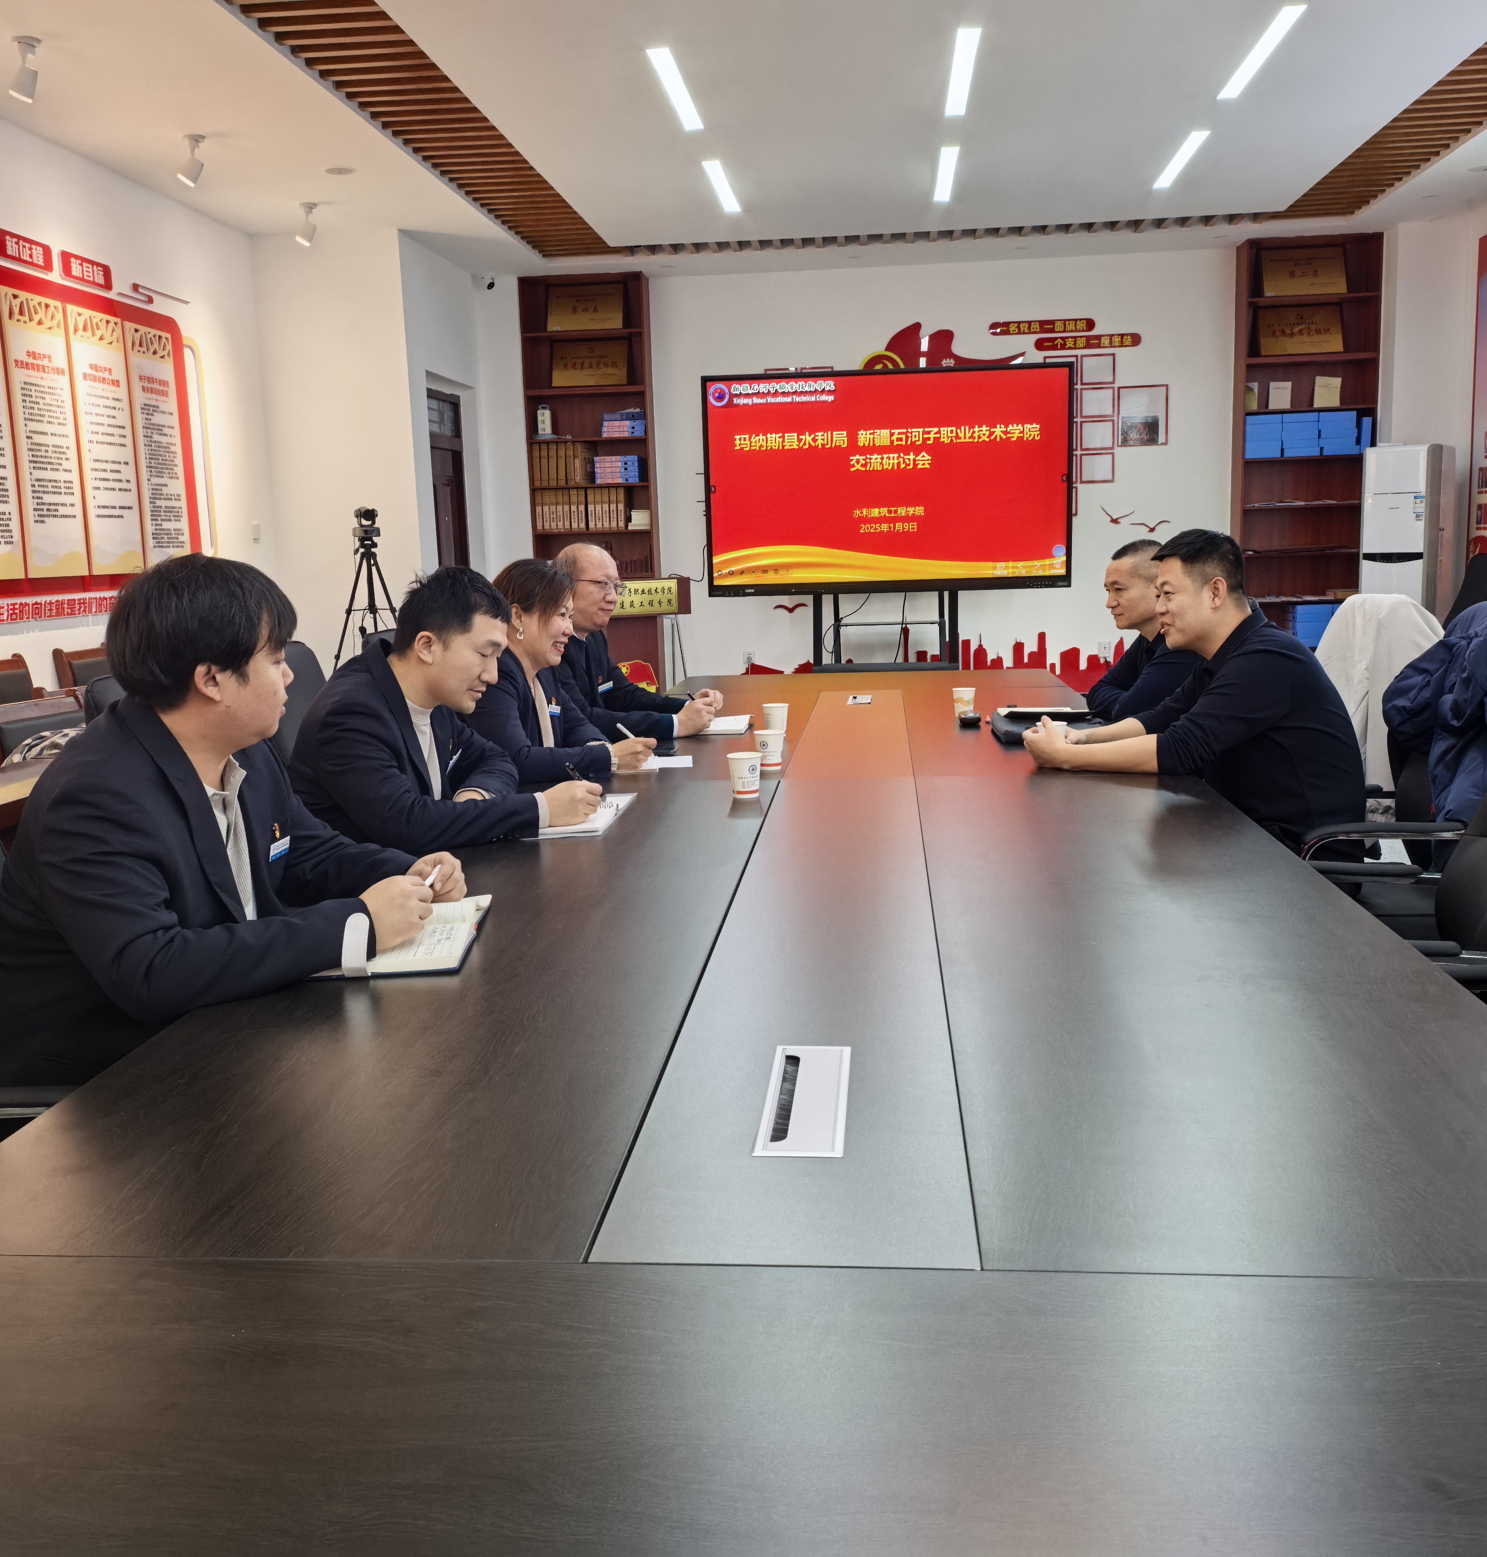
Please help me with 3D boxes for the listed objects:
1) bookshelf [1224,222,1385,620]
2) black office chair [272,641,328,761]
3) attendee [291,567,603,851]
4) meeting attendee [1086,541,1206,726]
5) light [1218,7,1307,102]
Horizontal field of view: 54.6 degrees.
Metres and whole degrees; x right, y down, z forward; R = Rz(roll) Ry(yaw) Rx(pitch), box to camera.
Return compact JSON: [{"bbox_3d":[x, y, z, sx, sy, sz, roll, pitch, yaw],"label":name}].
[{"bbox_3d":[3.490,-1.804,9.018,0.779,2.975,0.340,-1,9,6],"label":"bookshelf"},{"bbox_3d":[-0.786,0.225,3.295,0.640,1.070,0.600,0,10,11],"label":"black office chair"},{"bbox_3d":[-0.591,0.226,2.746,0.740,1.235,0.600,-2,9,1],"label":"attendee"},{"bbox_3d":[1.228,-0.027,3.868,0.720,1.240,0.580,-1,9,3],"label":"meeting attendee"},{"bbox_3d":[2.140,-3.012,5.974,0.085,0.040,1.170,-1,9,6],"label":"light"}]

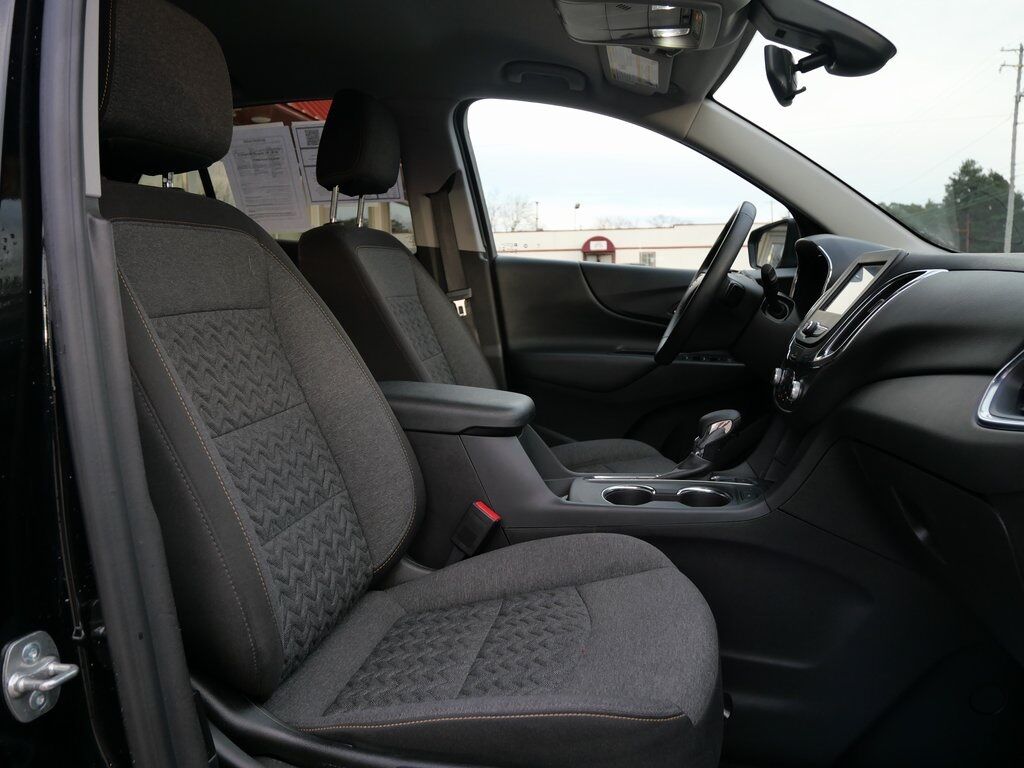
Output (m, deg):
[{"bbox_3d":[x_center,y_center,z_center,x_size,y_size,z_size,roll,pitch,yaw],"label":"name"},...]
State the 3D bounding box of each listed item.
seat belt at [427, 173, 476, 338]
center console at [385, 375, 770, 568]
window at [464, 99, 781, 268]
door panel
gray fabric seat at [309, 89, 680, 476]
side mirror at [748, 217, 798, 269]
[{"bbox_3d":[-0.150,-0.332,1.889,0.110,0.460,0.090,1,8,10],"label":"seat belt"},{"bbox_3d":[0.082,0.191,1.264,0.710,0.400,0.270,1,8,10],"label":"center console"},{"bbox_3d":[0.298,-0.516,1.828,0.810,0.420,0.060,1,25,10],"label":"window"},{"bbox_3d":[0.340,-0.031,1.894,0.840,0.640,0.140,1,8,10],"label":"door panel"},{"bbox_3d":[0.003,-0.121,1.593,0.830,1.060,0.540,1,8,10],"label":"gray fabric seat"},{"bbox_3d":[0.756,-0.406,2.063,0.140,0.160,0.230,-2,8,-10],"label":"side mirror"}]

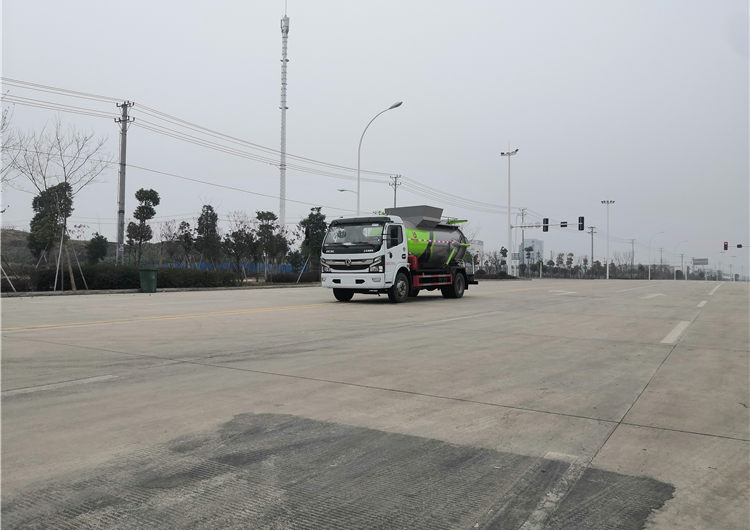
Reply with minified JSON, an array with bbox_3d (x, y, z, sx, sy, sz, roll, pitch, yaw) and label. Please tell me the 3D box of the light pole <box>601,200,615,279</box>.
[{"bbox_3d":[43.087,-4.592,108.080,2.200,14.490,2.200,0,-1,32],"label":"light pole"}]

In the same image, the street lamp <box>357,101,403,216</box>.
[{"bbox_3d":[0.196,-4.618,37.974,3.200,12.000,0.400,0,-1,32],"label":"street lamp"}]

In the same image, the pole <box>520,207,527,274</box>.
[{"bbox_3d":[21.044,-2.992,83.053,1.600,10.360,0.380,0,-1,32],"label":"pole"}]

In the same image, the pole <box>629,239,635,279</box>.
[{"bbox_3d":[66.526,-1.605,151.052,1.500,10.230,0.400,0,-1,32],"label":"pole"}]

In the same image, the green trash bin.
[{"bbox_3d":[-9.377,0.659,24.195,0.640,0.990,0.580,0,-1,32],"label":"green trash bin"}]

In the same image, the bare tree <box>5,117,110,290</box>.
[{"bbox_3d":[-12.139,-2.342,22.432,3.800,6.730,3.700,1,-1,-28],"label":"bare tree"}]

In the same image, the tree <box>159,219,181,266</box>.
[{"bbox_3d":[-10.912,-0.571,31.011,1.250,3.530,1.250,1,-1,-19],"label":"tree"}]

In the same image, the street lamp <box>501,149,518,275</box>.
[{"bbox_3d":[15.235,-5.563,65.583,2.000,14.820,1.600,0,-1,32],"label":"street lamp"}]

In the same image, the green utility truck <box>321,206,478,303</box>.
[{"bbox_3d":[1.106,-0.398,18.798,2.200,3.000,6.800,0,-1,31],"label":"green utility truck"}]

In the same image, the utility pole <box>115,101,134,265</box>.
[{"bbox_3d":[-13.160,-3.684,30.550,1.500,9.800,0.350,0,-1,32],"label":"utility pole"}]

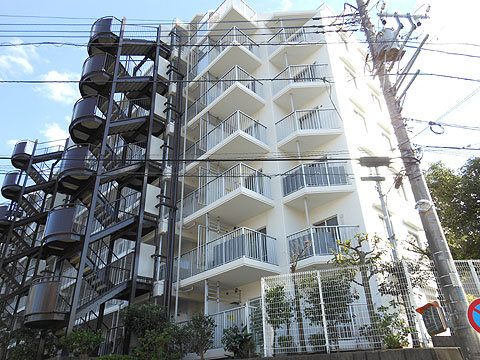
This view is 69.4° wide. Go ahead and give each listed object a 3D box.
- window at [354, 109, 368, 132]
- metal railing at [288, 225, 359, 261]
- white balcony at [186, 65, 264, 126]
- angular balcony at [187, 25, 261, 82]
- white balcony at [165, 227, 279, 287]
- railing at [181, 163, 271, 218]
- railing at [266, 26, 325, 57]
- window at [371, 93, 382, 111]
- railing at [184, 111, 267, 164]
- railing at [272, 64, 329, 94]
[{"bbox_3d":[5.818,-2.763,16.545,0.952,0.980,0.120,22,-37,-37],"label":"window"},{"bbox_3d":[3.109,2.323,12.881,2.760,1.080,0.740,-12,-30,18],"label":"metal railing"},{"bbox_3d":[-0.893,-3.918,18.423,1.890,1.080,4.450,21,-36,-36],"label":"white balcony"},{"bbox_3d":[-0.969,-6.348,19.707,1.890,1.080,4.400,21,-36,-36],"label":"angular balcony"},{"bbox_3d":[-0.781,3.615,14.630,1.862,1.372,4.816,22,-37,-37],"label":"white balcony"},{"bbox_3d":[-0.830,0.999,15.974,1.834,1.092,4.648,22,-37,-37],"label":"railing"},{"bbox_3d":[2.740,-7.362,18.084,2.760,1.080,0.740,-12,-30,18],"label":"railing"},{"bbox_3d":[7.690,-4.249,19.361,0.840,0.952,0.120,22,-37,-37],"label":"window"},{"bbox_3d":[-0.817,-1.487,17.139,1.890,1.080,4.500,21,-36,-36],"label":"railing"},{"bbox_3d":[2.855,-5.027,16.875,2.799,1.092,0.647,-12,-30,17],"label":"railing"}]

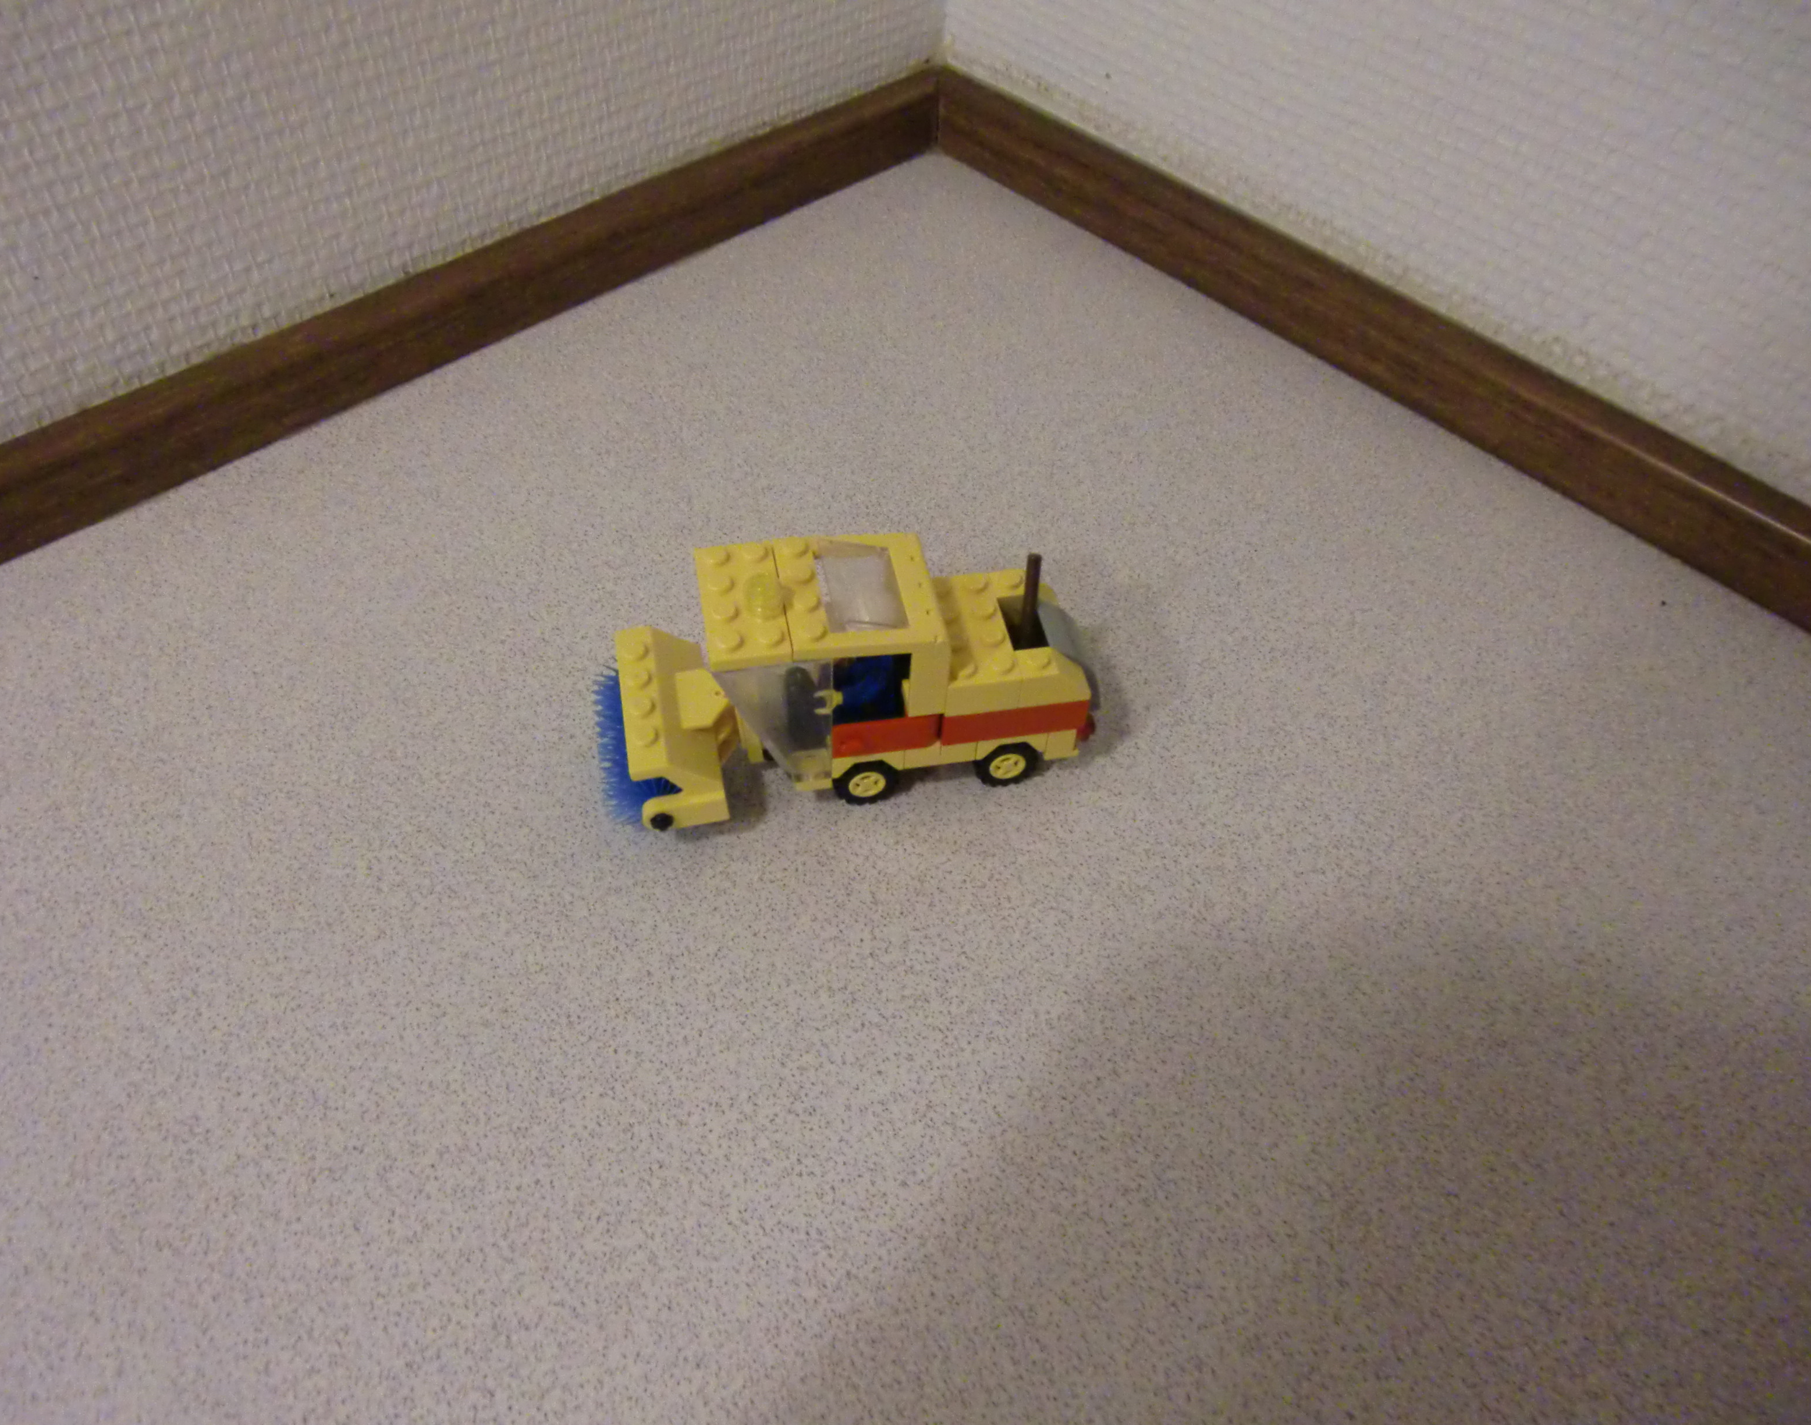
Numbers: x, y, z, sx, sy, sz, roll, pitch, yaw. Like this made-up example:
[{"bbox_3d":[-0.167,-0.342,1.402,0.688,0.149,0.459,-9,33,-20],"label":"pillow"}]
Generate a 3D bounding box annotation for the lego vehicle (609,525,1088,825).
[{"bbox_3d":[-0.011,-0.011,0.284,0.113,0.061,0.047,-7,50,-9],"label":"lego vehicle"}]

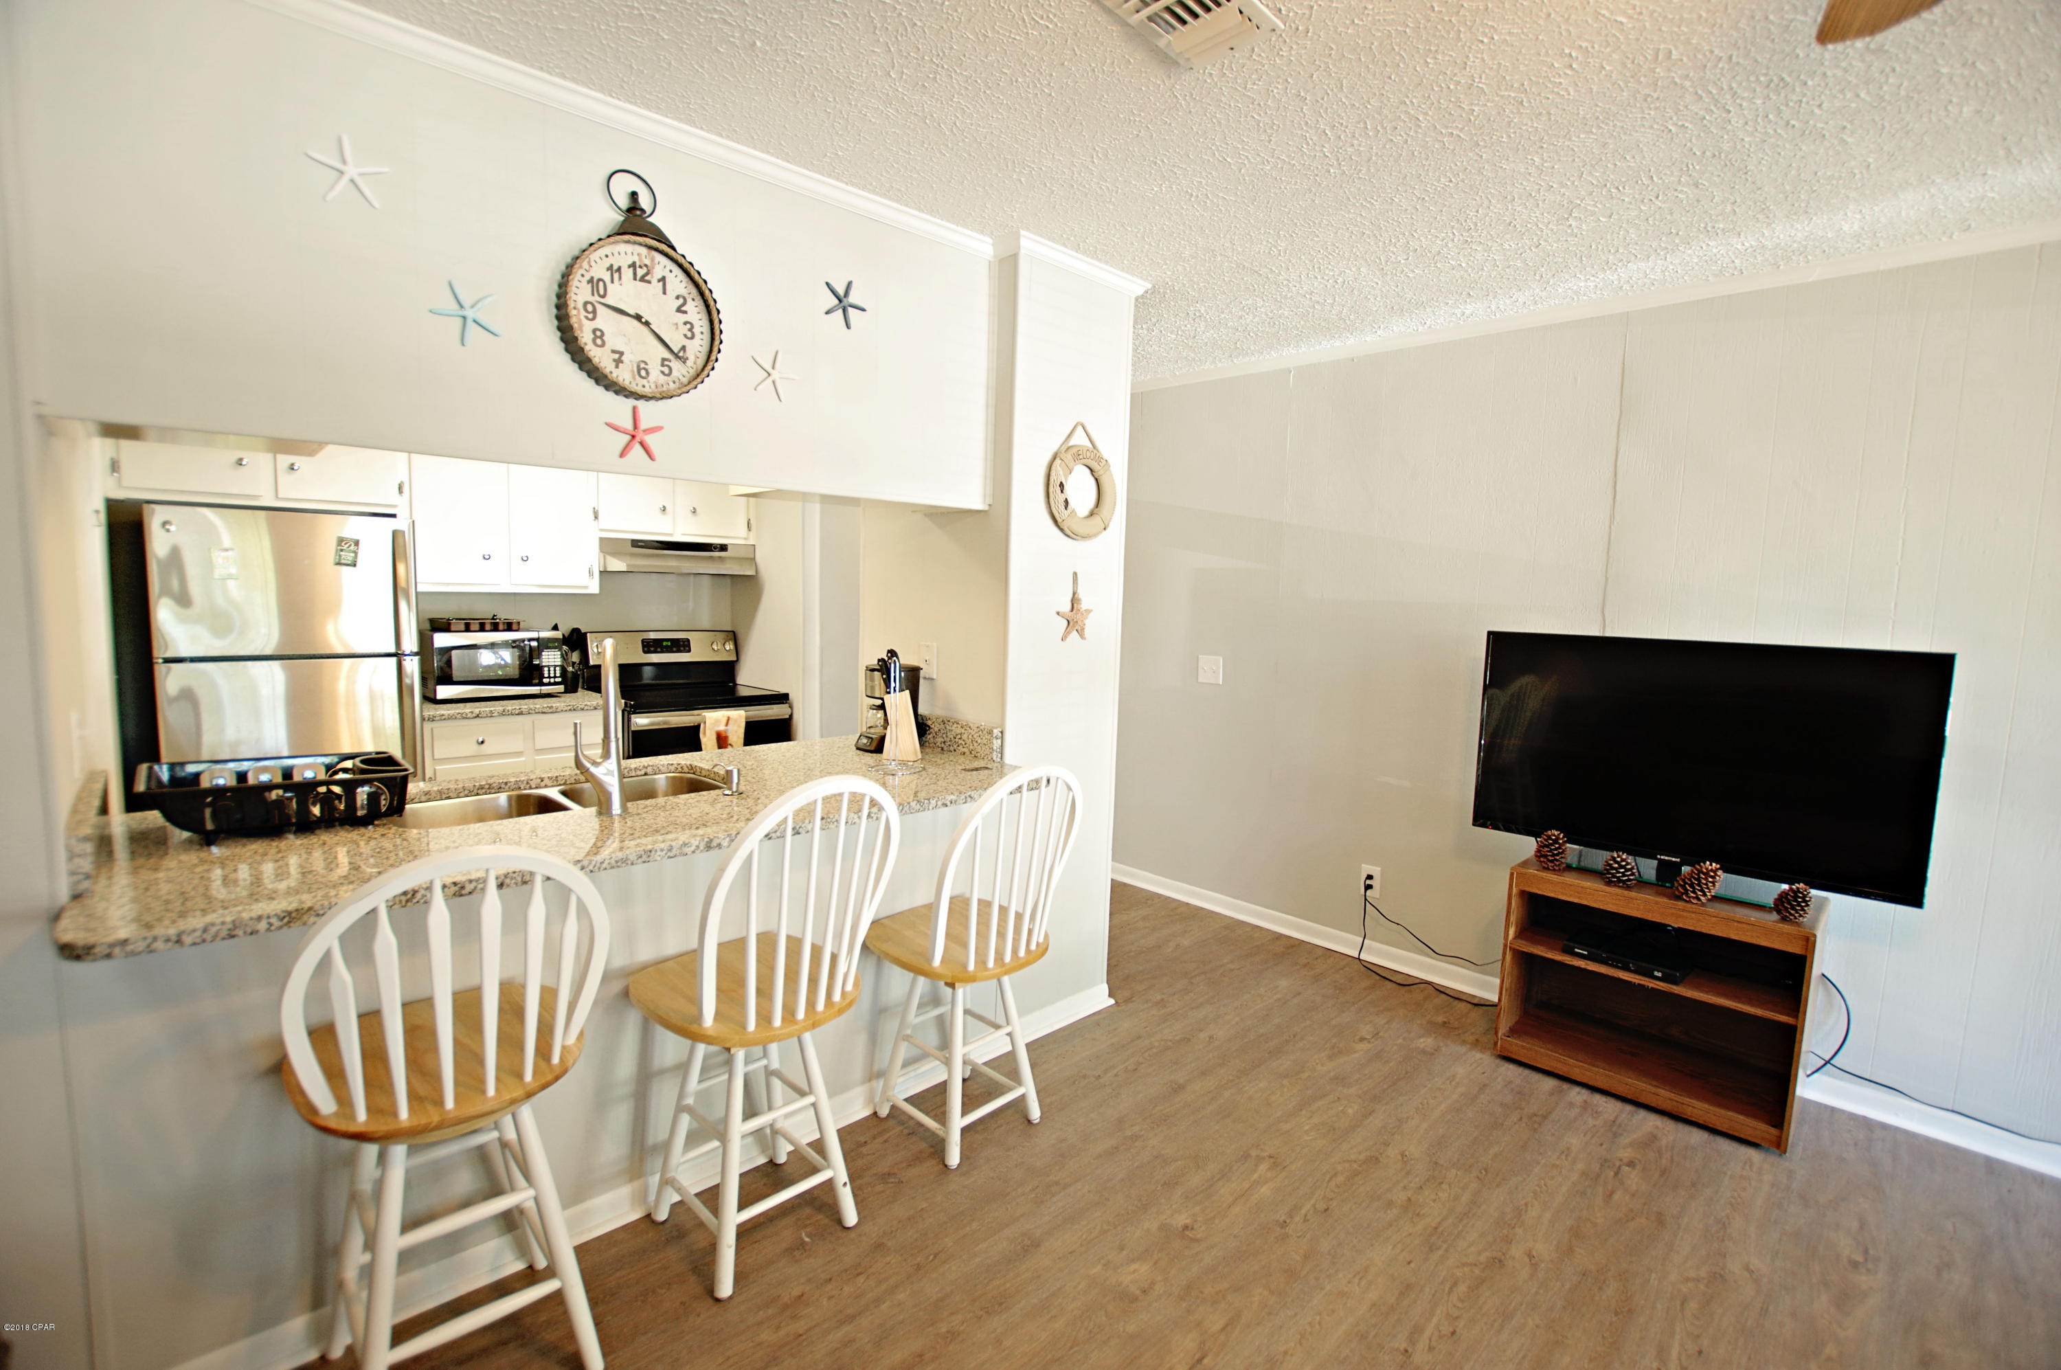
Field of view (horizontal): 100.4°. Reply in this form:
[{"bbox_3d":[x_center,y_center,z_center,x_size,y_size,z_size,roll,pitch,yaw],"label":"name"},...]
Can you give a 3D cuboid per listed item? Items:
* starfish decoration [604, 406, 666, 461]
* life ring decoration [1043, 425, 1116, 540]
[{"bbox_3d":[-0.862,-0.555,1.884,0.125,0.117,0.020,-5,9,-42],"label":"starfish decoration"},{"bbox_3d":[0.162,-0.625,2.640,0.287,0.355,0.037,-5,9,-42],"label":"life ring decoration"}]

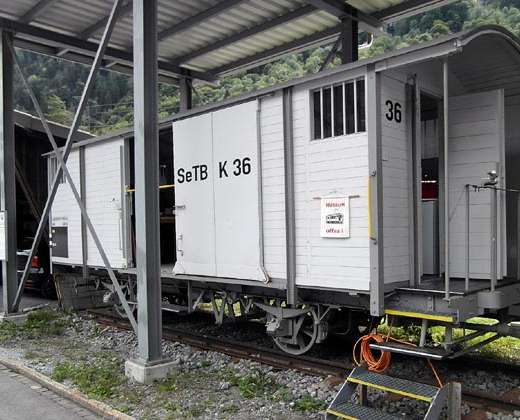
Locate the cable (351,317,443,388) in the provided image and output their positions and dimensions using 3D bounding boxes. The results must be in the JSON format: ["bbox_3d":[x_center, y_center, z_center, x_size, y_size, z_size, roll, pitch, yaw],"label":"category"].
[{"bbox_3d":[1.242,1.306,3.850,0.780,0.480,0.300,-2,-2,41],"label":"cable"}]

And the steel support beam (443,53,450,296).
[{"bbox_3d":[1.658,-0.281,3.740,0.037,2.130,0.037,-2,-2,41],"label":"steel support beam"}]

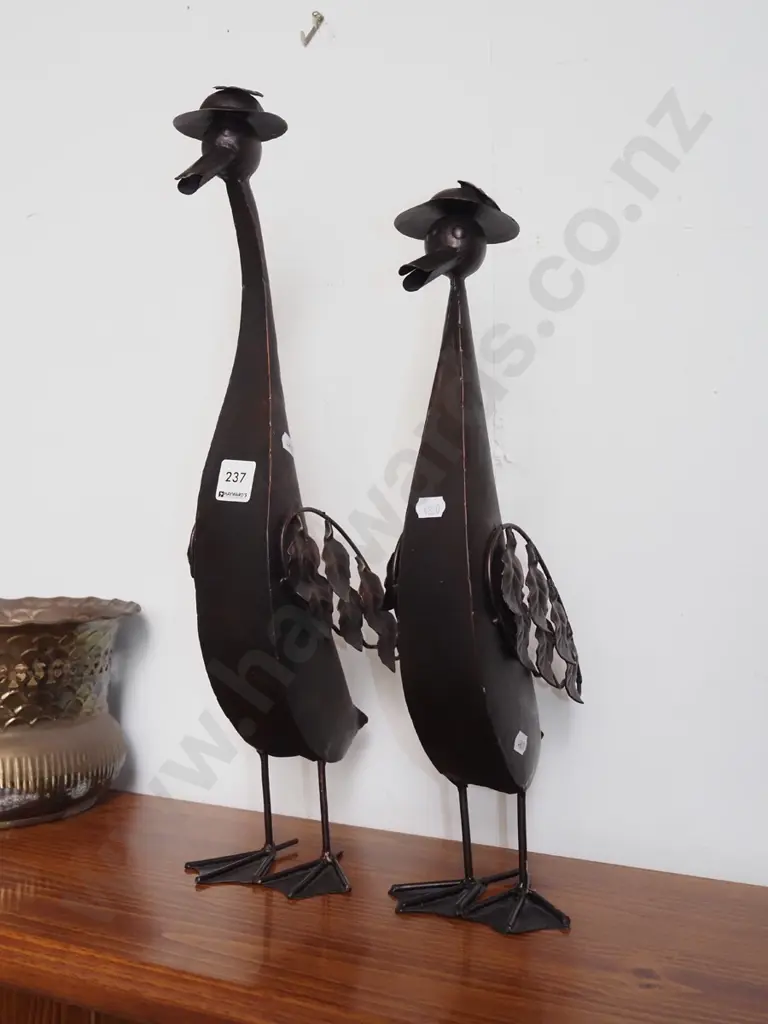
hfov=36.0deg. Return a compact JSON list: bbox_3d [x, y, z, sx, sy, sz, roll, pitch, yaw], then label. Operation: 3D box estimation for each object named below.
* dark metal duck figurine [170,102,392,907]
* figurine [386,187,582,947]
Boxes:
[{"bbox_3d":[-0.089,-0.018,1.040,0.187,0.667,0.253,-1,0,32],"label":"dark metal duck figurine"},{"bbox_3d":[0.069,0.029,0.943,0.166,0.567,0.225,-1,0,31],"label":"figurine"}]

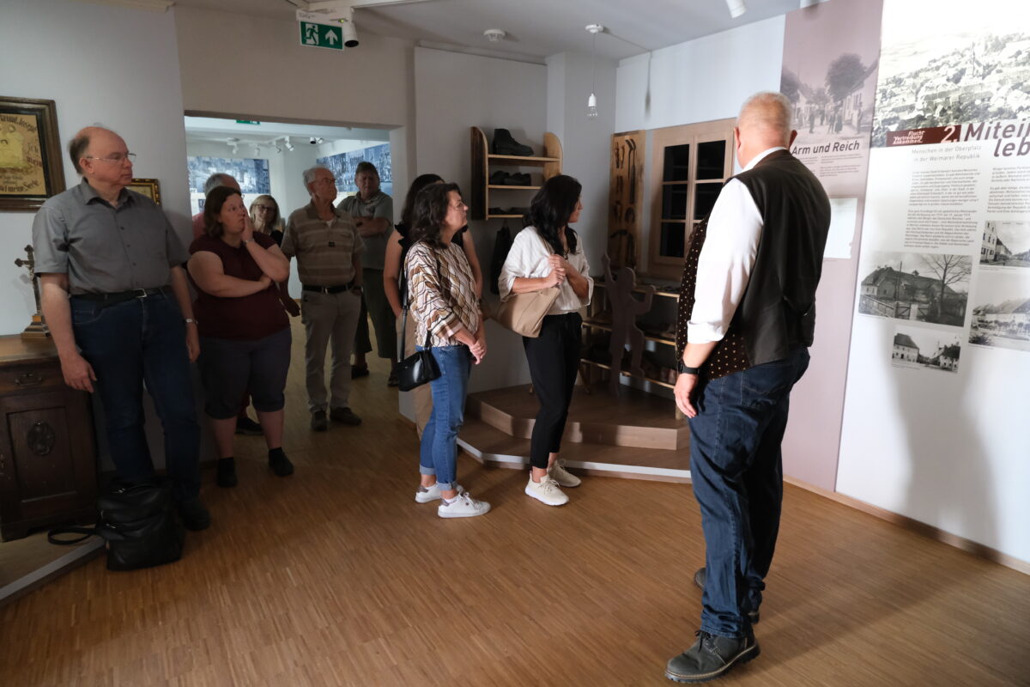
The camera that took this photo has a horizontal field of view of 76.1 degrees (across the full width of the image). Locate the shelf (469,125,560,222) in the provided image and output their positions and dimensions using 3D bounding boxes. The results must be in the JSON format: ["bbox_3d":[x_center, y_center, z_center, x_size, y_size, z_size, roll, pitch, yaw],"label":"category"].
[{"bbox_3d":[0.015,-1.117,4.353,0.575,0.595,0.220,-6,12,-28],"label":"shelf"}]

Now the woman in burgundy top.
[{"bbox_3d":[-1.493,-0.040,3.581,0.520,1.600,0.420,-7,13,-33],"label":"woman in burgundy top"}]

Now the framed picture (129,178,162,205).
[{"bbox_3d":[-2.000,-0.716,3.449,0.280,0.300,0.030,-6,12,-28],"label":"framed picture"}]

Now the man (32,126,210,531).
[{"bbox_3d":[-1.781,-0.054,3.048,0.600,1.820,0.410,-9,14,-40],"label":"man"}]

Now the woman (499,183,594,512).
[{"bbox_3d":[0.170,-0.015,3.365,0.390,1.640,0.470,9,14,41],"label":"woman"}]

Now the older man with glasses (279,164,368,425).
[{"bbox_3d":[-1.317,-0.303,4.534,0.520,1.770,0.360,-5,12,-28],"label":"older man with glasses"}]

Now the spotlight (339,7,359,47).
[{"bbox_3d":[-0.808,-1.538,3.200,0.080,0.175,0.090,-6,12,-30],"label":"spotlight"}]

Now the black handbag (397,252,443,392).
[{"bbox_3d":[-0.450,-0.109,3.150,0.230,0.670,0.130,-2,11,-12],"label":"black handbag"}]

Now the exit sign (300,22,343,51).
[{"bbox_3d":[-0.949,-1.506,3.220,0.210,0.115,0.030,-6,12,-28],"label":"exit sign"}]

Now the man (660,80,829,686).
[{"bbox_3d":[0.764,0.129,2.165,0.480,1.800,0.570,7,12,31],"label":"man"}]

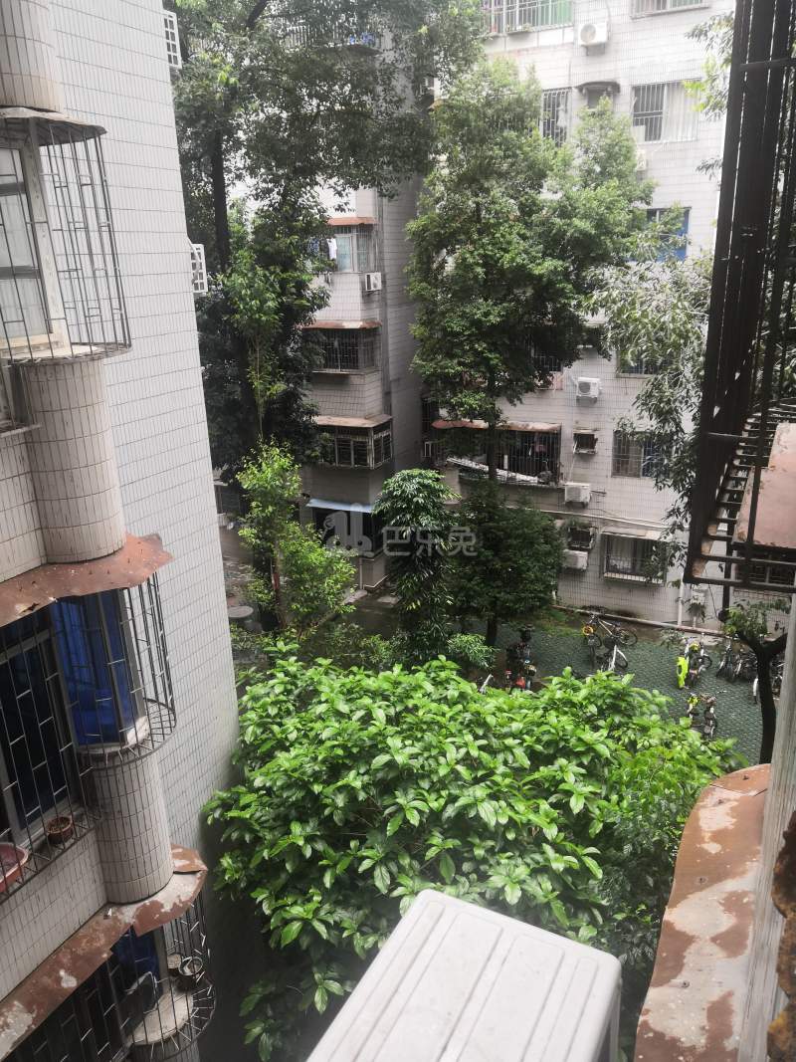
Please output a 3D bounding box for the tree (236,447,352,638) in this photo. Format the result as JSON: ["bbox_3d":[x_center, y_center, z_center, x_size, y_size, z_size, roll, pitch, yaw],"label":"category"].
[{"bbox_3d":[-2.833,0.527,23.902,3.000,5.800,2.800,-2,19,0],"label":"tree"}]

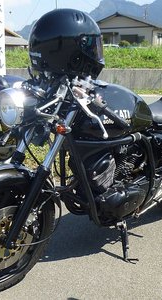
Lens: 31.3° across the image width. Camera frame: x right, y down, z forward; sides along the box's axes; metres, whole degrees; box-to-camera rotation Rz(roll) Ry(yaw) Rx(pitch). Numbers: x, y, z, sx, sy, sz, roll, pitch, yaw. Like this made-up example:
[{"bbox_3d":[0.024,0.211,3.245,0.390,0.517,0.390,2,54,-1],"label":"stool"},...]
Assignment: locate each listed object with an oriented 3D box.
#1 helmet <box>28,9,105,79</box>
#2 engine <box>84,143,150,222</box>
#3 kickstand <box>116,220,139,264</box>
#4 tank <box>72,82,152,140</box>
[{"bbox_3d":[-0.061,-0.459,1.250,0.330,0.275,0.250,-8,18,-27],"label":"helmet"},{"bbox_3d":[0.175,0.160,1.651,0.430,0.430,0.340,-11,22,-36],"label":"engine"},{"bbox_3d":[0.247,0.519,1.623,0.100,0.200,0.130,-12,19,-36],"label":"kickstand"},{"bbox_3d":[0.152,-0.224,1.504,0.510,0.260,0.270,-11,22,-36],"label":"tank"}]

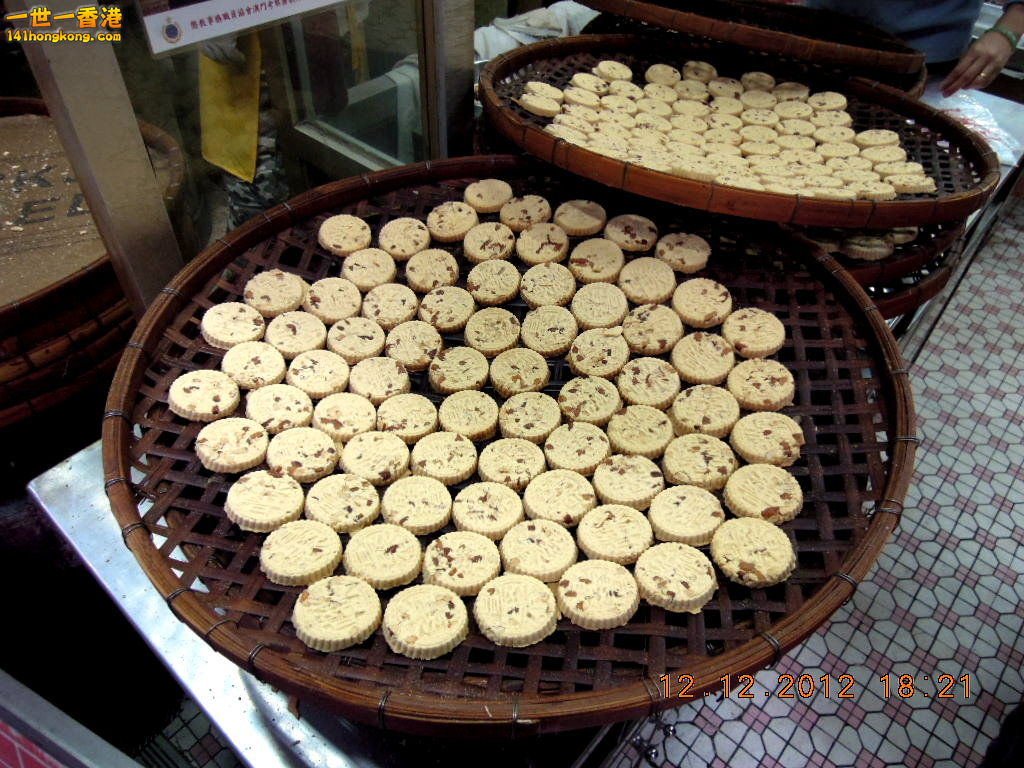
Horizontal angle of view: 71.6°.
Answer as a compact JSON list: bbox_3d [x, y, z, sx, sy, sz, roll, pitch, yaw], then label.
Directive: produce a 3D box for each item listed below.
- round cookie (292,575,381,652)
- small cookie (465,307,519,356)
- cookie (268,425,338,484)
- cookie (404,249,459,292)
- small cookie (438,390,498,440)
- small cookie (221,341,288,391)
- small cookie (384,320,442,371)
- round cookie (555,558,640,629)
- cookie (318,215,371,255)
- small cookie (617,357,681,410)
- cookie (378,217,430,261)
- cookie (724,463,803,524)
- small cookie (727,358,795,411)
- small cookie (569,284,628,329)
[{"bbox_3d":[-0.115,0.149,0.466,0.056,0.012,0.056,2,32,0],"label":"round cookie"},{"bbox_3d":[-0.020,-0.053,0.725,0.056,0.011,0.056,1,48,0],"label":"small cookie"},{"bbox_3d":[-0.170,0.058,0.580,0.056,0.011,0.056,11,37,0],"label":"cookie"},{"bbox_3d":[-0.087,-0.124,0.778,0.056,0.011,0.056,3,52,-3],"label":"cookie"},{"bbox_3d":[-0.036,0.025,0.600,0.052,0.009,0.052,2,44,0],"label":"small cookie"},{"bbox_3d":[-0.220,-0.016,0.607,0.052,0.009,0.052,10,45,-10],"label":"small cookie"},{"bbox_3d":[-0.103,-0.042,0.749,0.059,0.011,0.059,3,49,-4],"label":"small cookie"},{"bbox_3d":[0.057,0.141,0.480,0.056,0.012,0.056,-1,31,1],"label":"round cookie"},{"bbox_3d":[-0.170,-0.151,0.723,0.052,0.009,0.052,5,59,-8],"label":"cookie"},{"bbox_3d":[0.124,-0.001,0.640,0.056,0.012,0.056,-4,46,0],"label":"small cookie"},{"bbox_3d":[-0.127,-0.171,0.841,0.059,0.011,0.059,3,58,-5],"label":"cookie"},{"bbox_3d":[0.189,0.082,0.535,0.056,0.011,0.056,-12,35,0],"label":"cookie"},{"bbox_3d":[0.205,0.000,0.585,0.052,0.009,0.052,-10,45,11],"label":"small cookie"},{"bbox_3d":[0.096,-0.087,0.781,0.059,0.011,0.059,-4,52,5],"label":"small cookie"}]

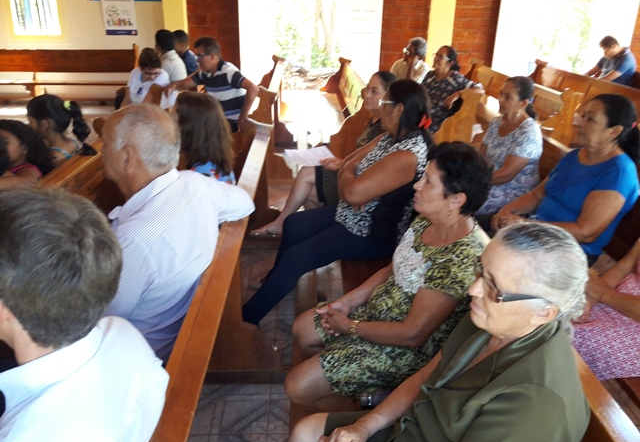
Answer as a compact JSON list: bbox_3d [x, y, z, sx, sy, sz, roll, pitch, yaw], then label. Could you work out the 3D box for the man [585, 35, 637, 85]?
[{"bbox_3d":[3.102,-1.354,5.871,0.800,1.300,0.520,-5,23,-13],"label":"man"}]

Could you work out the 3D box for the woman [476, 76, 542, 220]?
[{"bbox_3d":[0.906,-0.247,3.195,0.800,1.270,0.500,-3,23,-9],"label":"woman"}]

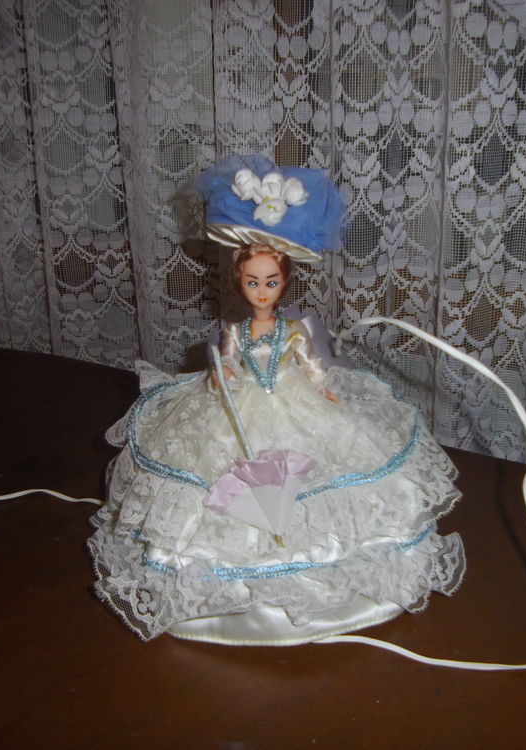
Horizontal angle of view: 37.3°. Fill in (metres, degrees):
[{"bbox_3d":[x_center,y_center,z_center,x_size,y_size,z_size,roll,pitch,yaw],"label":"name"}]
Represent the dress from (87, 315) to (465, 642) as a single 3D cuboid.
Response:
[{"bbox_3d":[0.009,0.040,0.520,0.252,0.165,0.245,-1,15,3],"label":"dress"}]

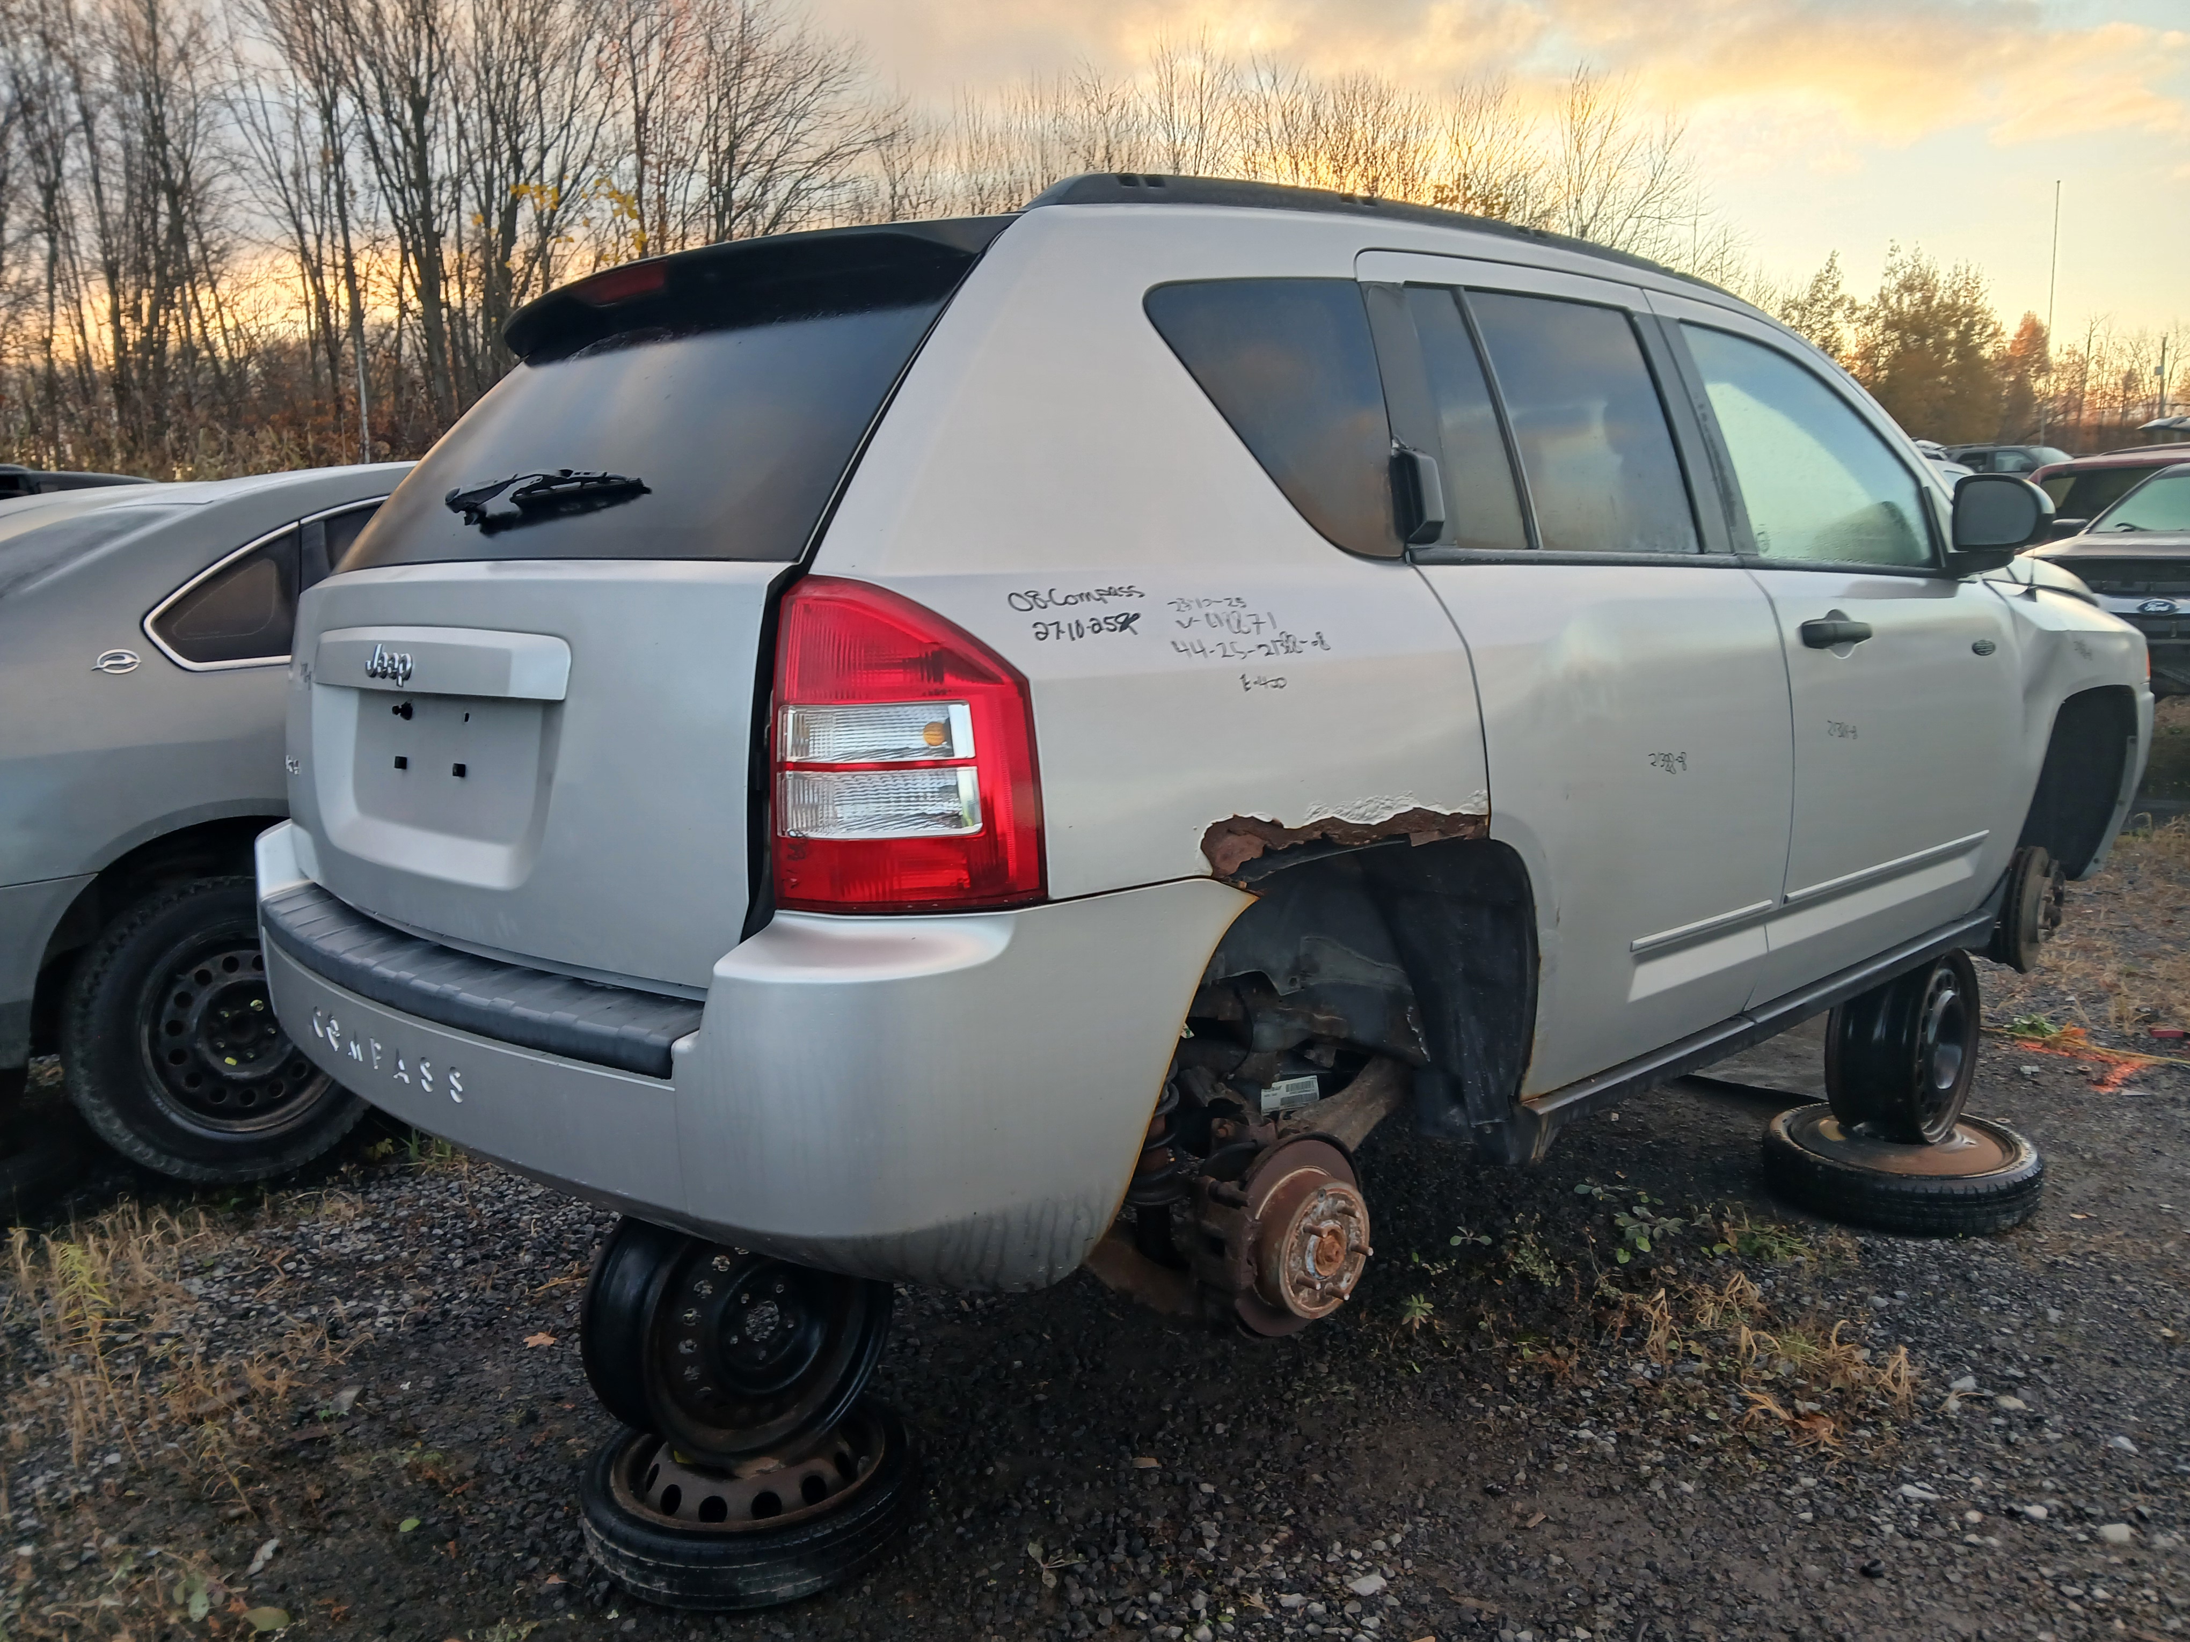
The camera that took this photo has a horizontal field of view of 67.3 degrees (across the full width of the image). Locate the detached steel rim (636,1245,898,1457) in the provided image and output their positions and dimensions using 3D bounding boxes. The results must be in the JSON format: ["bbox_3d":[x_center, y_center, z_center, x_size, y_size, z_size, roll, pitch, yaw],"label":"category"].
[{"bbox_3d":[-0.540,0.755,2.541,0.410,0.410,0.185,-9,13,-38],"label":"detached steel rim"}]

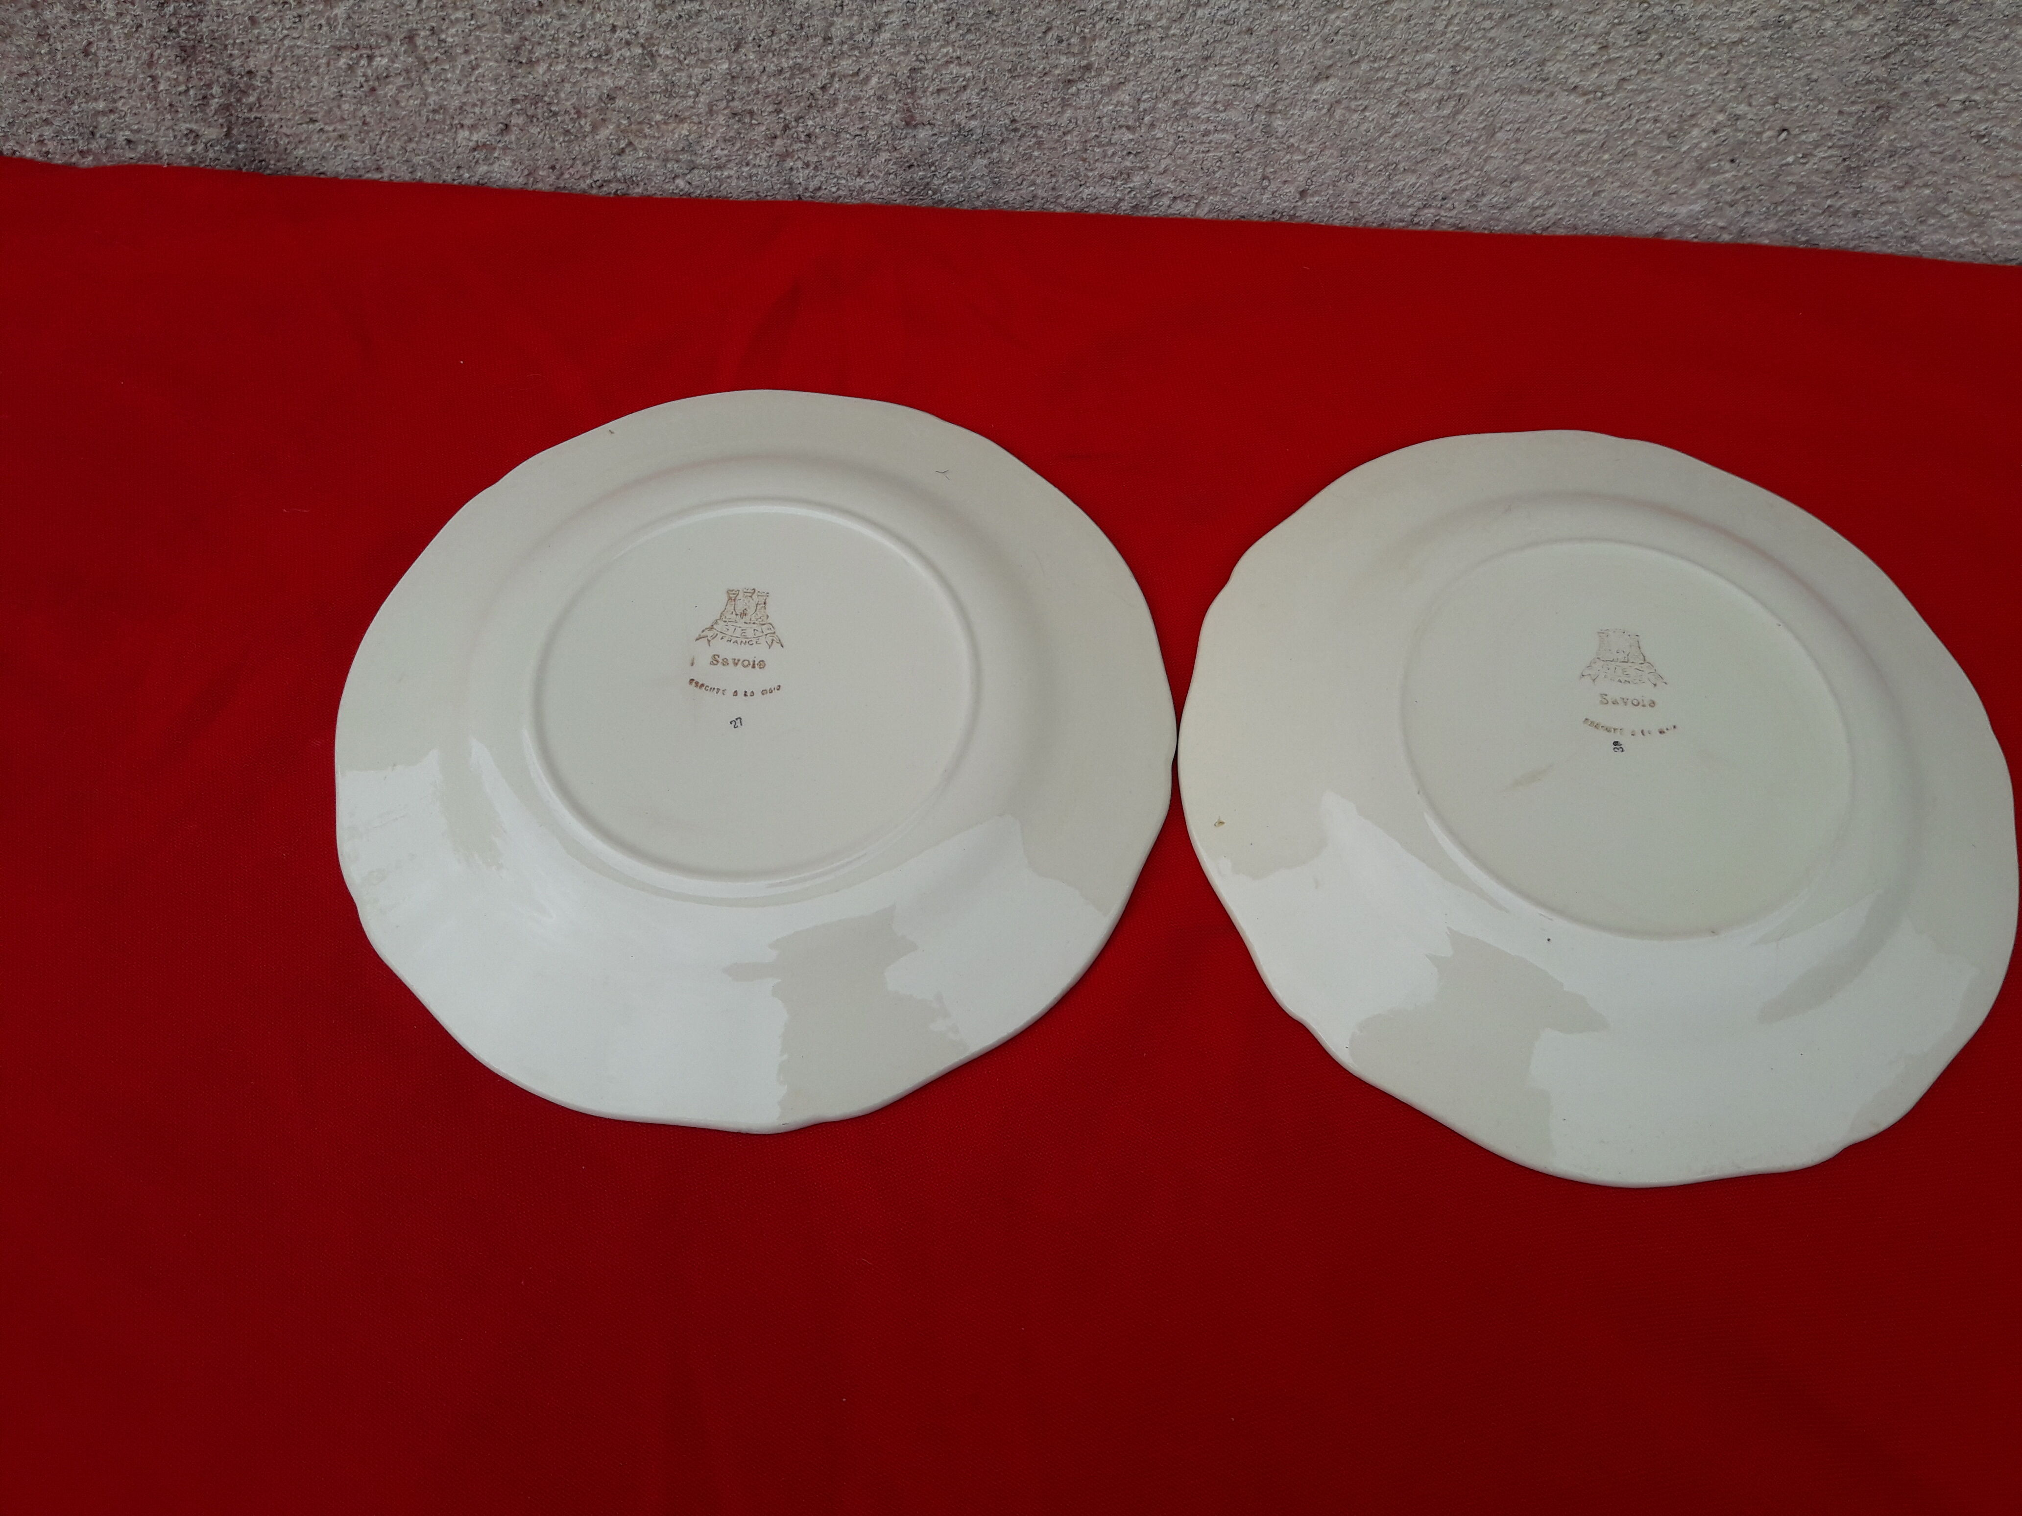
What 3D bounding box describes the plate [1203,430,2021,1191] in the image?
[{"bbox_3d":[0.176,-0.004,0.479,0.251,0.025,0.251,1,63,-1],"label":"plate"}]

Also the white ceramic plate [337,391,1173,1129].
[{"bbox_3d":[-0.076,-0.018,0.481,0.251,0.025,0.251,1,63,-1],"label":"white ceramic plate"}]

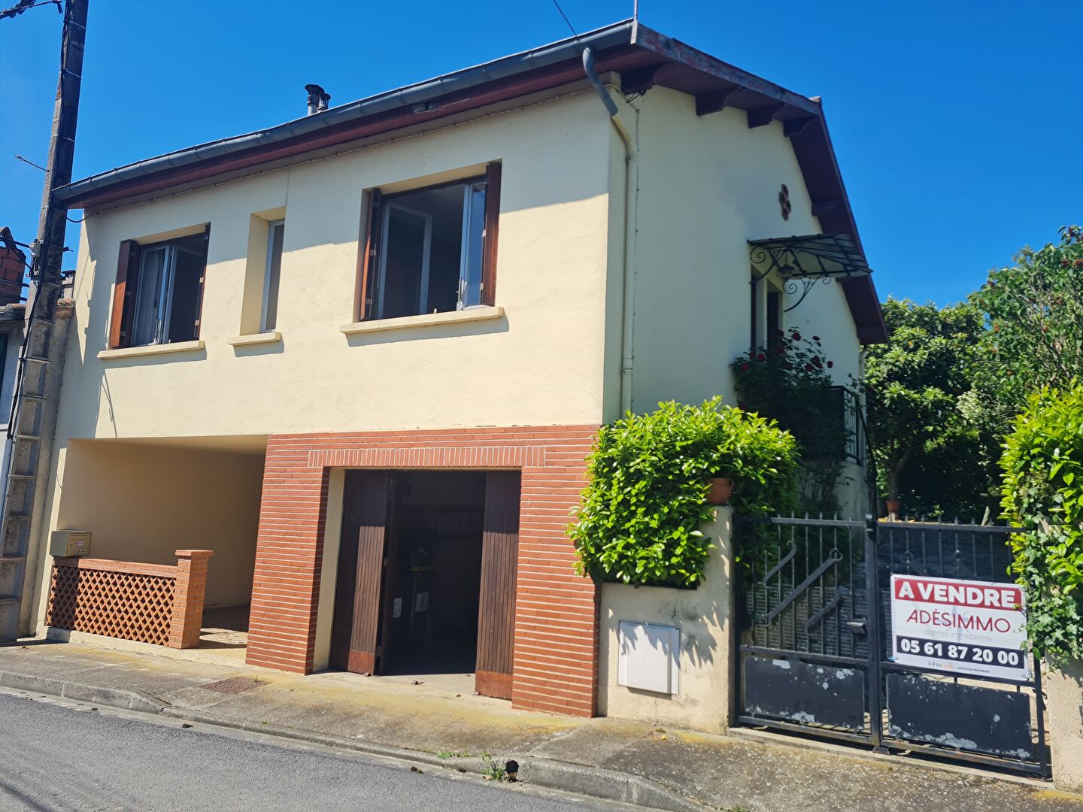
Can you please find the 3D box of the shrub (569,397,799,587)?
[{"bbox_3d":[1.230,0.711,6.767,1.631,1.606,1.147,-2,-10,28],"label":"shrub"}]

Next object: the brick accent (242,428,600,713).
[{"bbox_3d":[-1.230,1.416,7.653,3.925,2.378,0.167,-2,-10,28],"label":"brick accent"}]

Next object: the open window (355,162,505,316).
[{"bbox_3d":[-1.092,-1.591,8.220,1.724,1.426,0.310,-2,-10,28],"label":"open window"}]

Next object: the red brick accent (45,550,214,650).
[{"bbox_3d":[-4.915,2.190,9.588,2.567,1.042,0.310,-2,-10,28],"label":"red brick accent"}]

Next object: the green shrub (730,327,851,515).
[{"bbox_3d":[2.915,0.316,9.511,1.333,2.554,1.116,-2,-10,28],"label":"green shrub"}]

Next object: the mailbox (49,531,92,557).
[{"bbox_3d":[-5.857,1.721,10.120,0.353,0.287,0.279,-2,-10,28],"label":"mailbox"}]

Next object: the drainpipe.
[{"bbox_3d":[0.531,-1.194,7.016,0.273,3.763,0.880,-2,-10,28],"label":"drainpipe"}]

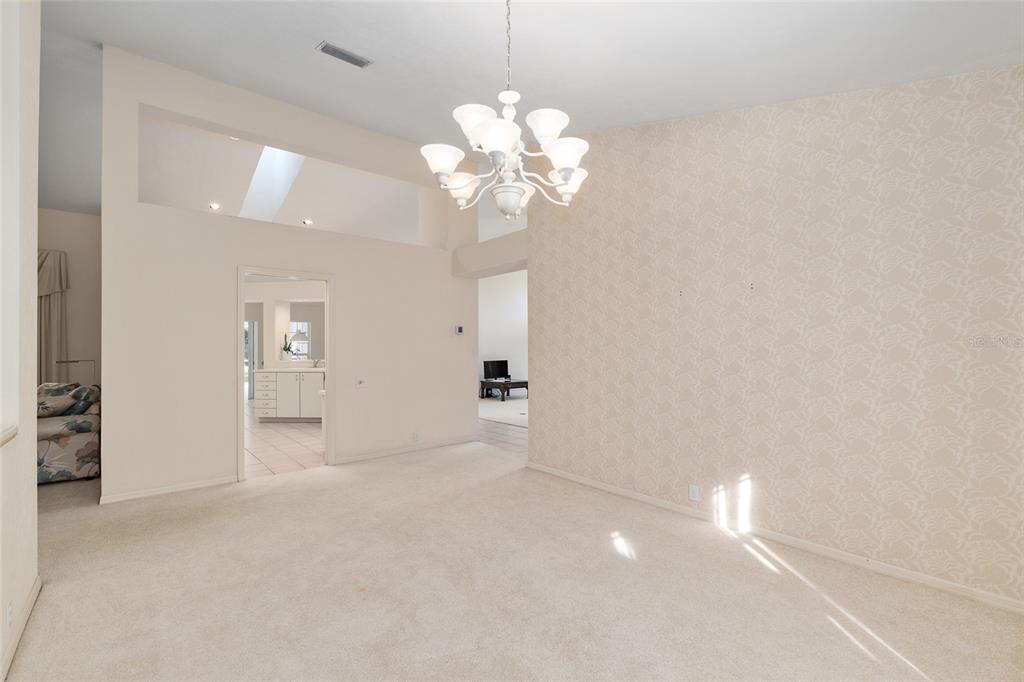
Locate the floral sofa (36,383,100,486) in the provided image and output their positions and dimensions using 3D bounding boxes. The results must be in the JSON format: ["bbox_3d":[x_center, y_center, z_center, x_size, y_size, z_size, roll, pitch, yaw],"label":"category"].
[{"bbox_3d":[-5.081,0.920,4.780,0.920,0.920,1.900,0,0,-36],"label":"floral sofa"}]

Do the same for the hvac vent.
[{"bbox_3d":[-1.225,-2.109,3.142,0.350,0.020,0.200,1,12,-37],"label":"hvac vent"}]

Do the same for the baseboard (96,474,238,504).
[{"bbox_3d":[-3.074,1.344,3.881,0.983,0.072,0.016,0,0,-36],"label":"baseboard"}]

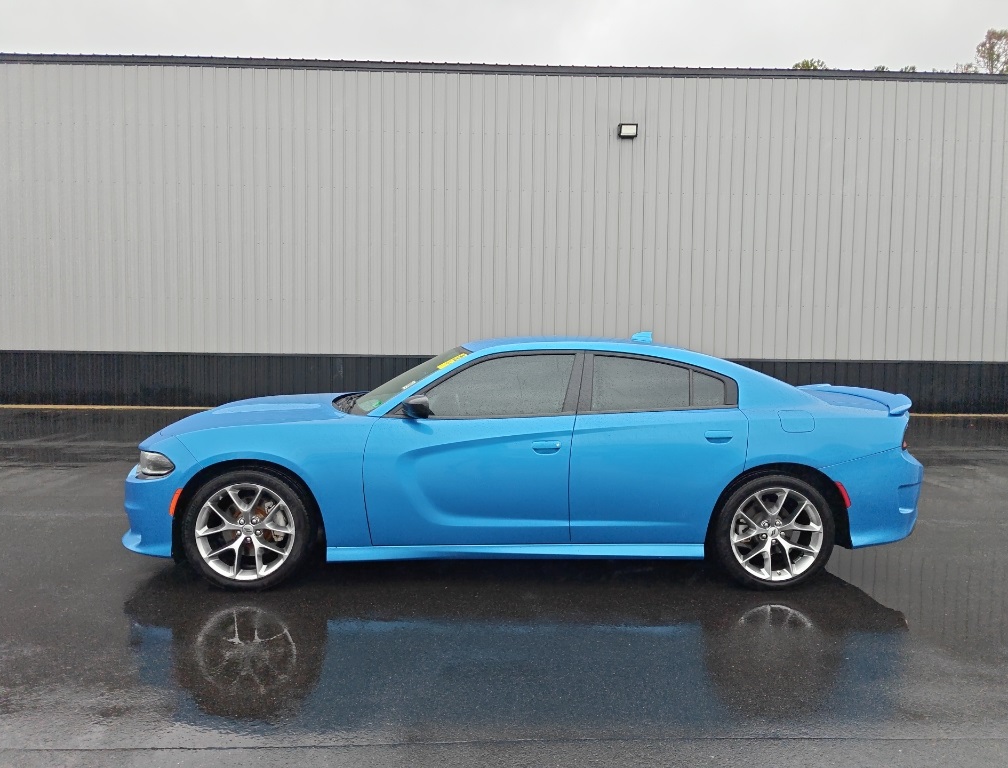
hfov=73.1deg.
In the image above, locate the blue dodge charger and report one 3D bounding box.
[{"bbox_3d":[0.079,0.419,4.810,5.040,1.480,1.930,1,3,-2],"label":"blue dodge charger"}]

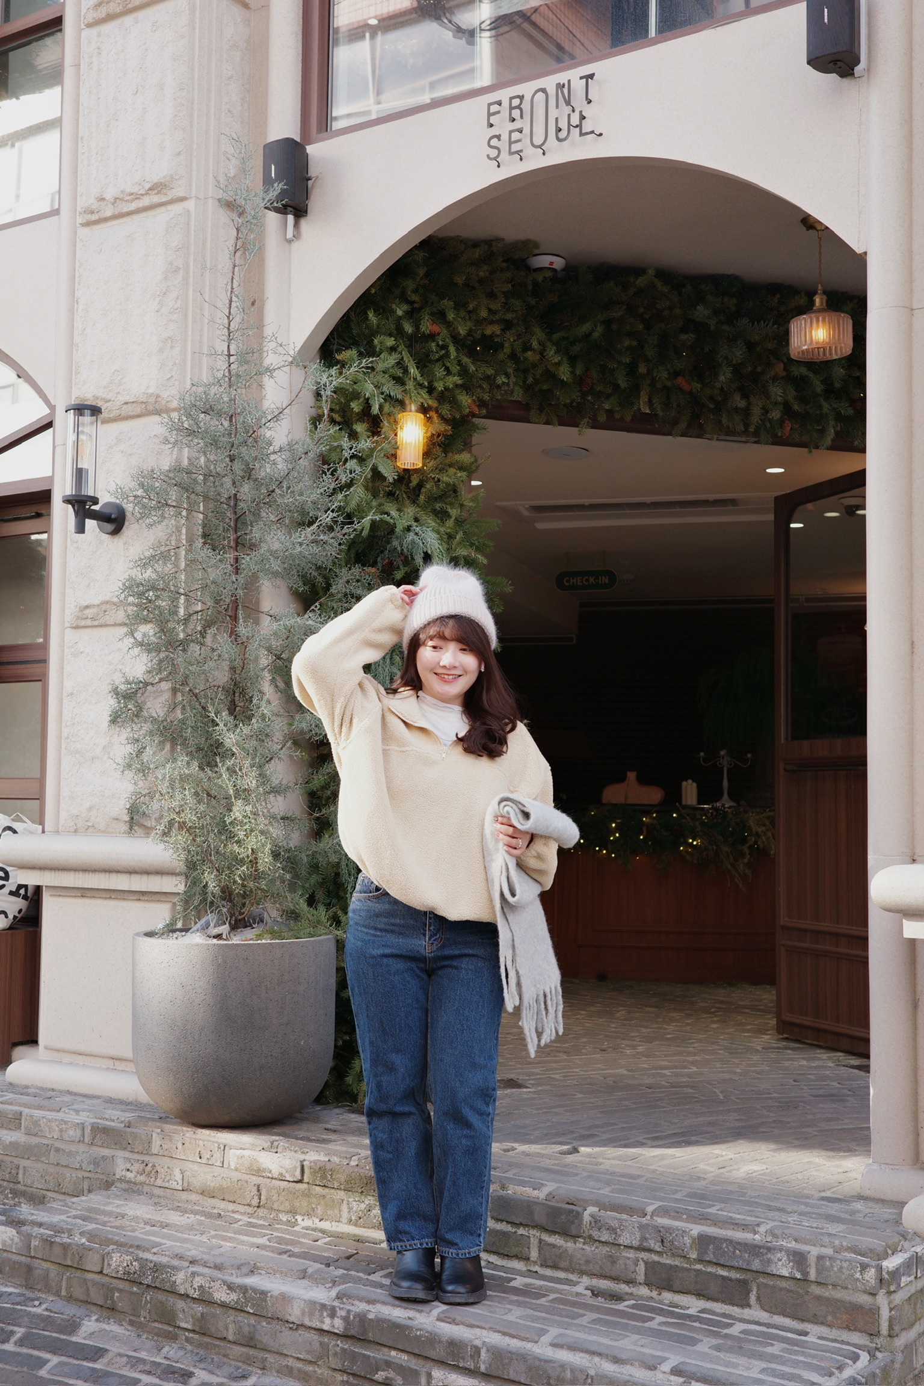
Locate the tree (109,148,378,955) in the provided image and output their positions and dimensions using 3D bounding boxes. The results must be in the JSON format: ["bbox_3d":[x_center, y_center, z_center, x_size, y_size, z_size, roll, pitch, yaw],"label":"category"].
[{"bbox_3d":[-0.664,-0.471,4.686,0.780,2.420,0.740,0,-4,0],"label":"tree"}]

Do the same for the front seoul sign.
[{"bbox_3d":[0.229,-1.641,4.419,0.390,0.200,0.050,-2,-4,33],"label":"front seoul sign"}]

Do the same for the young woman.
[{"bbox_3d":[-0.087,0.531,3.583,0.620,1.670,0.420,0,-4,0],"label":"young woman"}]

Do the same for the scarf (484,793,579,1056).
[{"bbox_3d":[0.156,0.521,3.460,0.210,0.580,0.190,1,-4,-3],"label":"scarf"}]

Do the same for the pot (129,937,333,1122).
[{"bbox_3d":[-0.683,0.986,4.589,0.600,0.540,0.600,0,-4,0],"label":"pot"}]

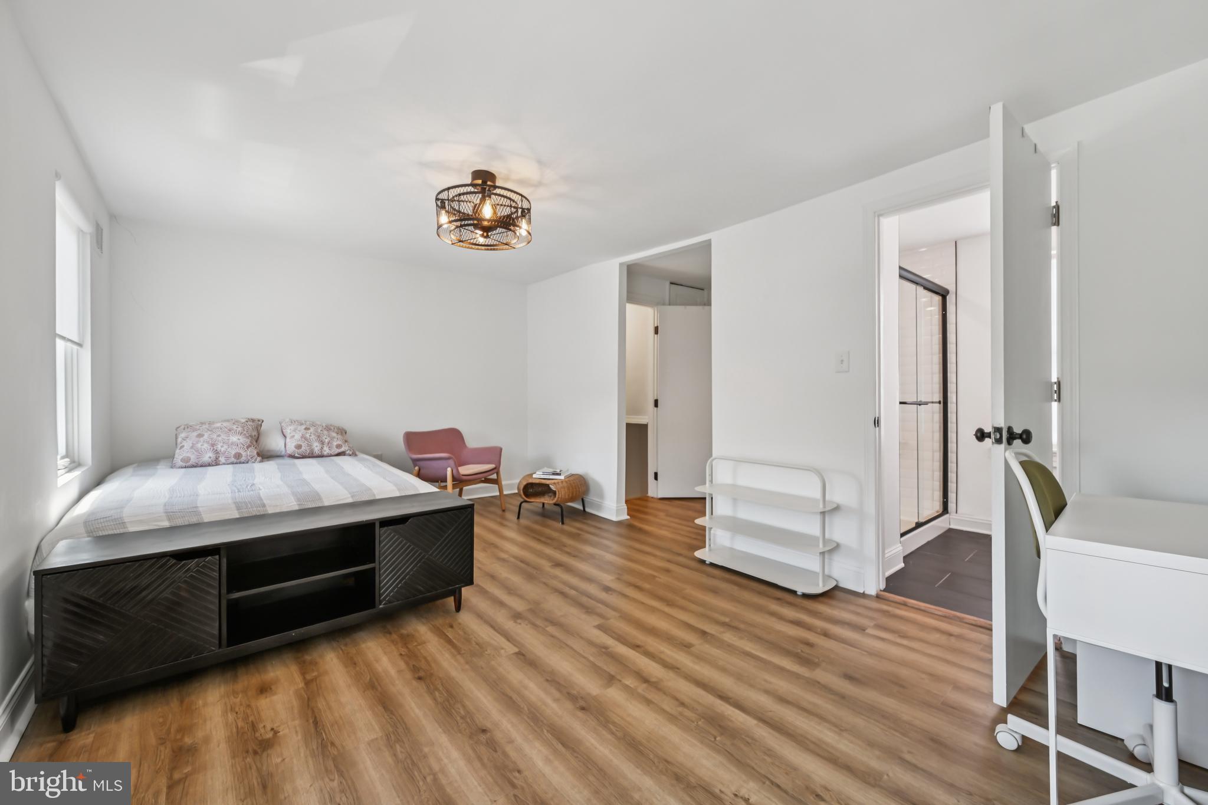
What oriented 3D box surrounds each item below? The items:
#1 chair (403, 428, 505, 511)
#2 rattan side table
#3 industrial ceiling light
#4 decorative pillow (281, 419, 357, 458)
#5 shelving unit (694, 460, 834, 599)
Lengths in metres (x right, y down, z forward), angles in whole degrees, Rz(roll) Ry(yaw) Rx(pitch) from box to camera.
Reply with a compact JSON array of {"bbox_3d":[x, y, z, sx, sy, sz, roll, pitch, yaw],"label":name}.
[{"bbox_3d":[-1.303,0.650,4.265,0.660,0.770,0.730,0,0,21],"label":"chair"},{"bbox_3d":[-0.468,0.859,4.317,0.470,0.360,0.500,0,0,22],"label":"rattan side table"},{"bbox_3d":[-0.663,-1.093,2.600,0.520,0.325,0.520,0,0,0],"label":"industrial ceiling light"},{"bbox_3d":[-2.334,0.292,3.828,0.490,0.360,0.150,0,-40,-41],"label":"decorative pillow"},{"bbox_3d":[0.937,0.693,2.838,0.320,0.680,0.870,0,0,-41],"label":"shelving unit"}]

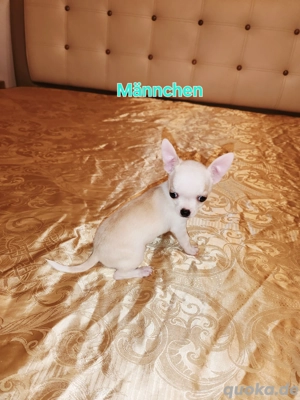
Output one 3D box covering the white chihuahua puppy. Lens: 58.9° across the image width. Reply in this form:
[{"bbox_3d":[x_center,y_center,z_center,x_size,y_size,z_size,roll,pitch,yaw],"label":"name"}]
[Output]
[{"bbox_3d":[-0.029,0.020,0.499,0.322,0.224,0.125,-10,39,-20],"label":"white chihuahua puppy"}]

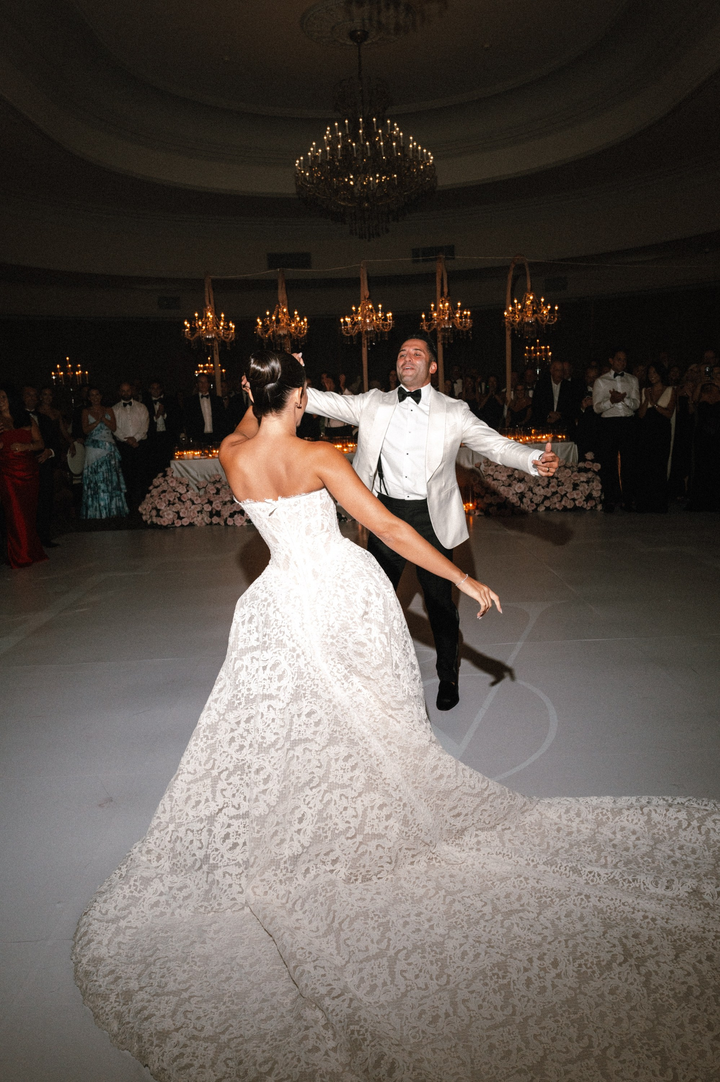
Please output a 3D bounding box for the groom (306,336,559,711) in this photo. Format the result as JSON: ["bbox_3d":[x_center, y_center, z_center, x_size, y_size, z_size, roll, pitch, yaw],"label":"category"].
[{"bbox_3d":[0.289,-0.048,3.772,1.127,1.718,0.700,0,10,14],"label":"groom"}]

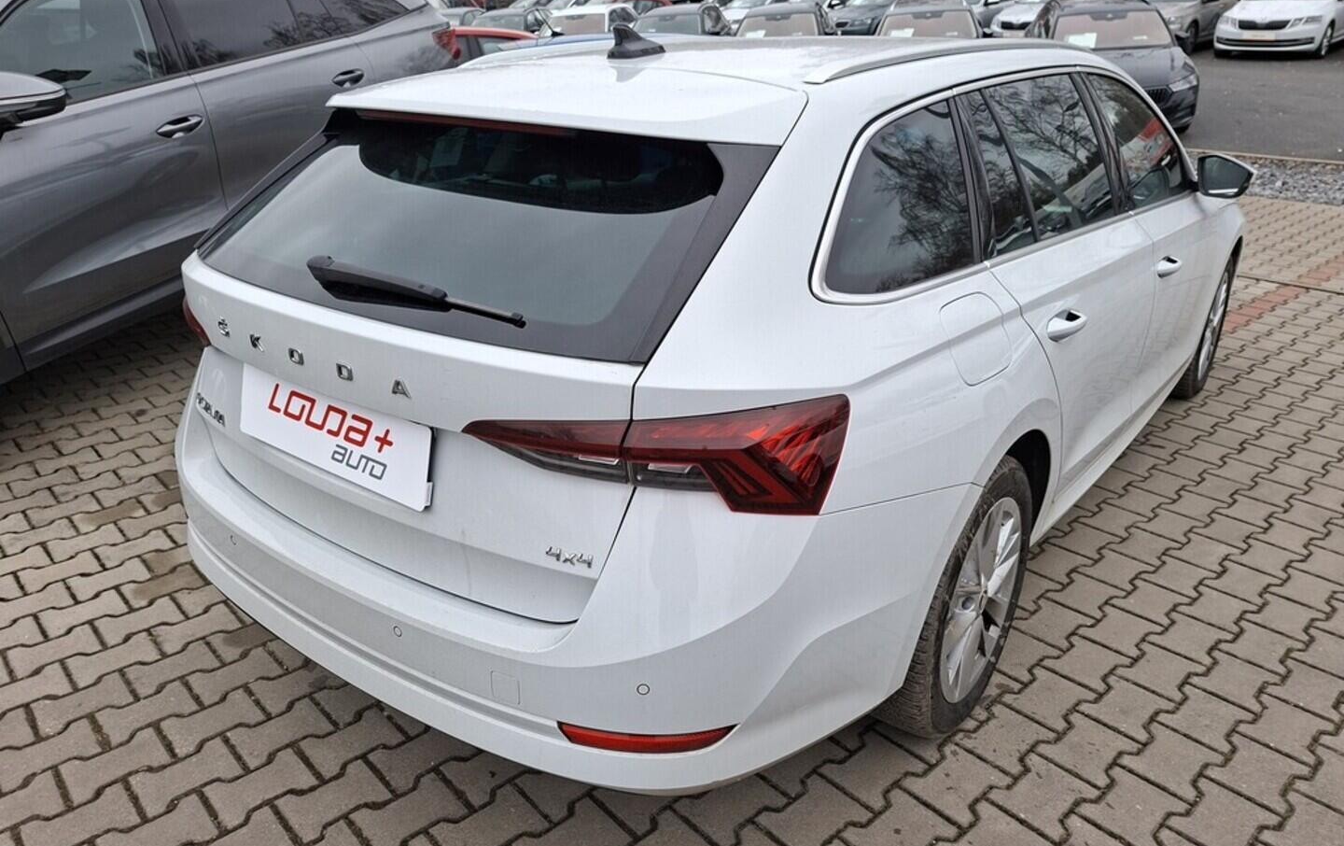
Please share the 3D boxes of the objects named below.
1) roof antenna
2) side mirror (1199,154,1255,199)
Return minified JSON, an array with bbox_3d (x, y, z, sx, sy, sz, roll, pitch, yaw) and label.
[{"bbox_3d":[-0.072,-0.801,1.880,0.068,0.065,0.170,17,28,34],"label":"roof antenna"},{"bbox_3d":[1.824,-0.810,2.951,0.210,0.150,0.130,17,28,34],"label":"side mirror"}]

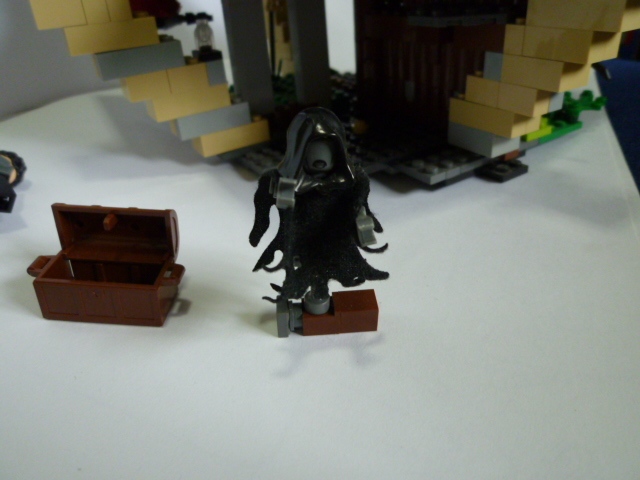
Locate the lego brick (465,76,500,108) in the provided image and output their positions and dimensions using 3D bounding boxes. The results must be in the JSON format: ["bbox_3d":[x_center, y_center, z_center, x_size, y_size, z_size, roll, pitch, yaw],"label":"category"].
[{"bbox_3d":[0.067,-0.059,0.179,0.011,0.010,0.016,-20,33,-23],"label":"lego brick"}]

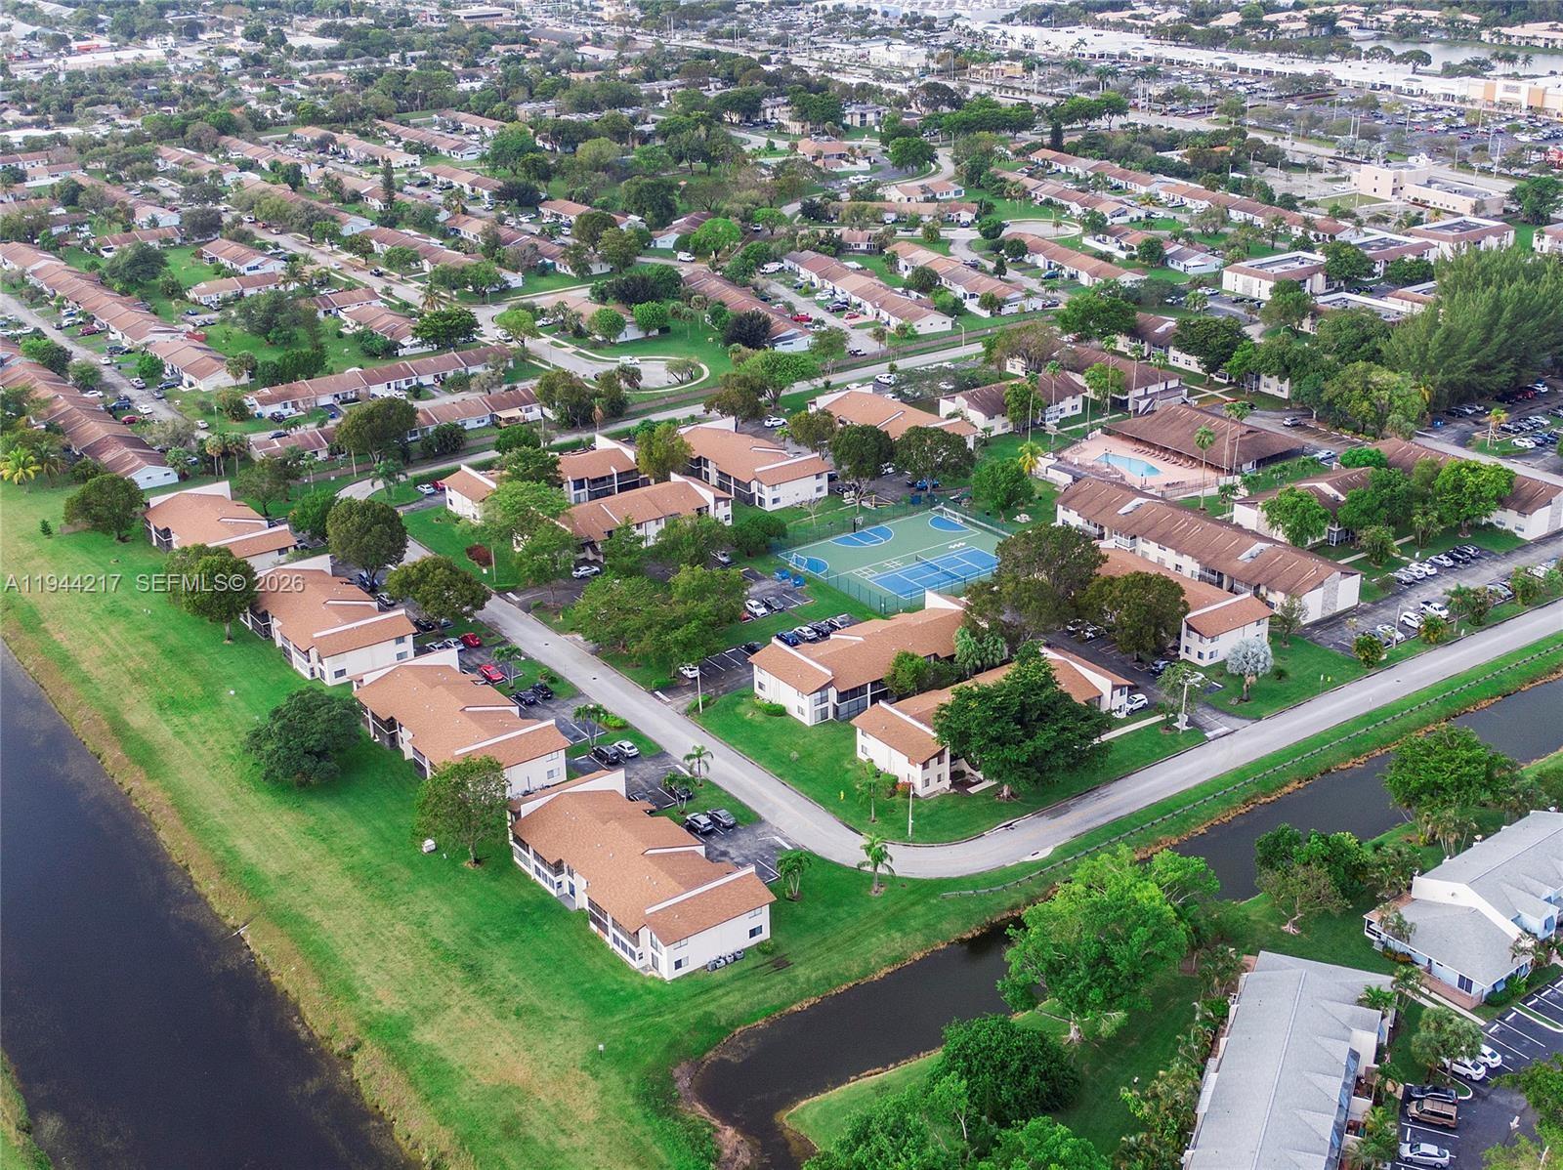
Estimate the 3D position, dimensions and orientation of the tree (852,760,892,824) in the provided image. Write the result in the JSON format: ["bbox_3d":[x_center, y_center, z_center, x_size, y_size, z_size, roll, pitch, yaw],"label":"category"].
[{"bbox_3d":[11.971,28.085,246.256,4.800,8.200,4.800,0,24,3],"label":"tree"}]

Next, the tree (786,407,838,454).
[{"bbox_3d":[6.696,-30.606,377.633,9.830,10.750,9.830,-2,23,0],"label":"tree"}]

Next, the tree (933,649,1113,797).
[{"bbox_3d":[32.575,19.863,250.179,22.800,19.300,22.800,2,24,7],"label":"tree"}]

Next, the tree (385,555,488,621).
[{"bbox_3d":[-55.823,2.184,299.559,16.500,11.700,14.800,-2,23,0],"label":"tree"}]

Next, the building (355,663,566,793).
[{"bbox_3d":[-46.883,19.275,264.223,18.700,7.250,41.200,-17,28,-33],"label":"building"}]

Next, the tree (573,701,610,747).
[{"bbox_3d":[-26.930,20.360,263.790,5.190,6.110,5.190,-4,23,-6],"label":"tree"}]

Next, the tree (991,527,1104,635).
[{"bbox_3d":[43.038,-0.908,296.907,17.620,16.300,17.620,-2,23,0],"label":"tree"}]

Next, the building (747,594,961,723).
[{"bbox_3d":[15.615,10.224,288.069,40.500,7.300,16.500,-17,28,-32],"label":"building"}]

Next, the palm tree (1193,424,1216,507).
[{"bbox_3d":[79.592,-21.968,347.678,4.200,16.000,4.200,4,24,13],"label":"palm tree"}]

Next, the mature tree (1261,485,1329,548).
[{"bbox_3d":[89.847,-11.169,323.125,11.400,12.190,11.400,-2,23,0],"label":"mature tree"}]

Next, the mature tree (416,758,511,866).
[{"bbox_3d":[-40.090,29.250,233.190,11.640,14.260,11.640,-6,23,-10],"label":"mature tree"}]

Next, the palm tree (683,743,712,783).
[{"bbox_3d":[-11.271,24.618,250.941,4.200,6.000,4.100,-2,23,0],"label":"palm tree"}]

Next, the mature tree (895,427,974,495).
[{"bbox_3d":[29.160,-22.940,353.940,15.100,12.800,15.100,1,23,5],"label":"mature tree"}]

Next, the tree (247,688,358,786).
[{"bbox_3d":[-67.142,21.649,259.688,15.500,12.400,15.500,-8,25,-15],"label":"tree"}]

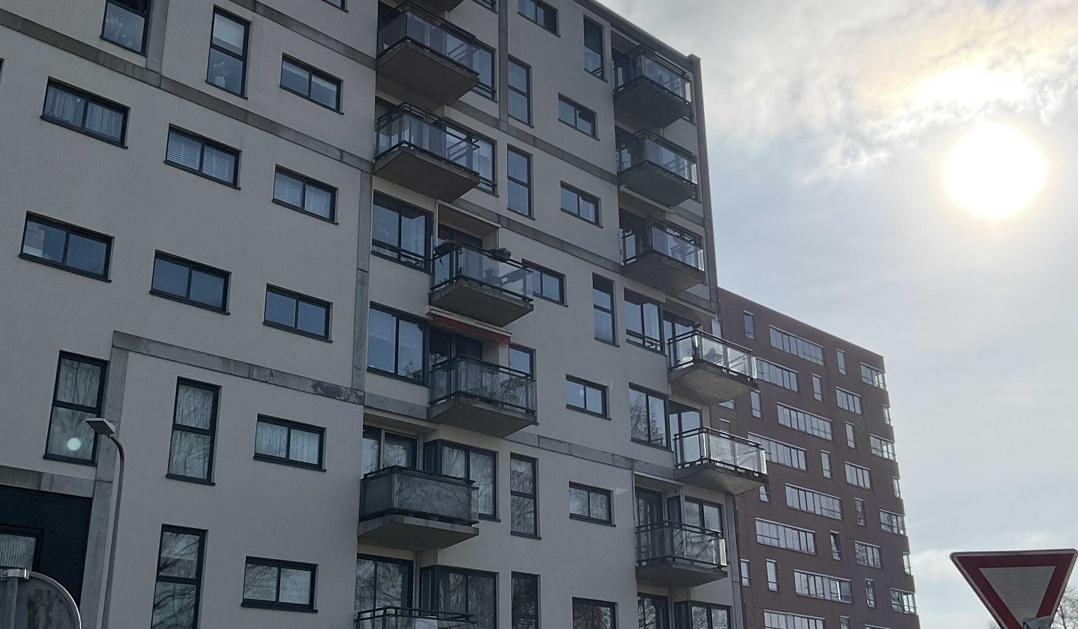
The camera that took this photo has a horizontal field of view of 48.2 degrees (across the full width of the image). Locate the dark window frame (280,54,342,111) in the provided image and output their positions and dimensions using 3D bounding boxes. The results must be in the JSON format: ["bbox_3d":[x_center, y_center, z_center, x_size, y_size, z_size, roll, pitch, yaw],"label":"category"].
[{"bbox_3d":[-4.982,-4.991,26.228,0.120,0.836,1.556,-20,-28,41],"label":"dark window frame"}]

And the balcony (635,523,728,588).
[{"bbox_3d":[3.572,6.037,30.175,1.093,1.298,2.246,-21,-29,41],"label":"balcony"}]

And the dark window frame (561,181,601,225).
[{"bbox_3d":[1.119,-2.914,32.205,0.130,0.879,1.560,-21,-29,41],"label":"dark window frame"}]

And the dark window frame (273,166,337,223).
[{"bbox_3d":[-4.934,-2.513,25.430,0.130,0.870,1.600,-21,-29,41],"label":"dark window frame"}]

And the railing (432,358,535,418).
[{"bbox_3d":[-1.242,1.712,26.806,1.021,0.968,2.215,-21,-29,41],"label":"railing"}]

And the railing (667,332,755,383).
[{"bbox_3d":[4.870,1.364,33.842,1.088,0.938,2.638,-20,-28,41],"label":"railing"}]

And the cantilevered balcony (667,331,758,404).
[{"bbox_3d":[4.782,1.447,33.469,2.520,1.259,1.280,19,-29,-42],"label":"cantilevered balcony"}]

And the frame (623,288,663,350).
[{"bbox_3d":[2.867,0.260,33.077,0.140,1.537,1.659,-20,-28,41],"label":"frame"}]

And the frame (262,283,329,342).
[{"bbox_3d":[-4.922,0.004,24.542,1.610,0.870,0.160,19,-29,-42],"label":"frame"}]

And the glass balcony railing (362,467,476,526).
[{"bbox_3d":[-2.403,3.788,24.372,2.173,0.887,1.077,19,-29,-41],"label":"glass balcony railing"}]

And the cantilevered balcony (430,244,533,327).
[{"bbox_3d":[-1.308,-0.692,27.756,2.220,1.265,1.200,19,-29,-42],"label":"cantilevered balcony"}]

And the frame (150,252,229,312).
[{"bbox_3d":[-6.997,-0.614,24.229,0.140,0.937,1.720,-20,-28,41],"label":"frame"}]

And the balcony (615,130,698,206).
[{"bbox_3d":[3.391,-4.111,34.434,1.115,1.292,2.258,-20,-28,41],"label":"balcony"}]

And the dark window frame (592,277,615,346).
[{"bbox_3d":[1.666,-0.108,31.478,0.120,1.828,0.830,-20,-28,41],"label":"dark window frame"}]

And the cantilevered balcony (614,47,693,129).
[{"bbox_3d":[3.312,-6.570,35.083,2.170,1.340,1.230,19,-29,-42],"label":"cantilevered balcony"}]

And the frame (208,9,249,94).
[{"bbox_3d":[-6.363,-5.374,24.717,0.904,1.817,0.130,19,-29,-41],"label":"frame"}]

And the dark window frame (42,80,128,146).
[{"bbox_3d":[-8.844,-3.899,23.552,0.140,0.917,1.720,-20,-28,41],"label":"dark window frame"}]

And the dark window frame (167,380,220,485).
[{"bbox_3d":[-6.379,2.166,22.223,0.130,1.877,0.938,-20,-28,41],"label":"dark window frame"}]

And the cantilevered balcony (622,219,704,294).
[{"bbox_3d":[3.430,-1.541,33.232,1.085,1.255,2.242,-21,-29,41],"label":"cantilevered balcony"}]

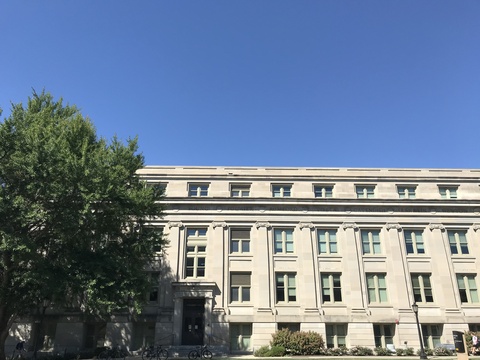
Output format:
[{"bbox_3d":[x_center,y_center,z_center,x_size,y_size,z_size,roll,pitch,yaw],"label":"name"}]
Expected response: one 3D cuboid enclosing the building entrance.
[{"bbox_3d":[-3.796,11.521,31.703,1.746,3.561,0.500,1,-22,-1],"label":"building entrance"}]

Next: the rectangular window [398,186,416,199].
[{"bbox_3d":[14.921,1.113,34.606,1.530,1.030,0.250,0,-20,0],"label":"rectangular window"}]

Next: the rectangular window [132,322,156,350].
[{"bbox_3d":[-7.433,12.060,29.963,1.460,1.990,0.250,0,-20,0],"label":"rectangular window"}]

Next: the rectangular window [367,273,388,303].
[{"bbox_3d":[12.762,10.042,36.047,1.930,2.760,0.200,1,-22,-1],"label":"rectangular window"}]

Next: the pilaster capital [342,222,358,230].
[{"bbox_3d":[9.332,3.931,32.815,1.110,0.570,0.450,0,-20,0],"label":"pilaster capital"}]

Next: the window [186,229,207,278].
[{"bbox_3d":[-3.681,6.081,32.325,1.560,4.100,0.250,0,-20,0],"label":"window"}]

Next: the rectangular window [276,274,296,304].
[{"bbox_3d":[3.981,9.137,33.066,1.826,2.428,0.300,1,-22,-1],"label":"rectangular window"}]

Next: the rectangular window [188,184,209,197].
[{"bbox_3d":[-3.680,0.932,34.504,1.530,1.030,0.250,0,-20,0],"label":"rectangular window"}]

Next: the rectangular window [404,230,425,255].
[{"bbox_3d":[16.970,6.068,37.769,1.880,2.520,0.200,1,-22,-1],"label":"rectangular window"}]

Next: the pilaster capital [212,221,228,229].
[{"bbox_3d":[-1.797,3.987,34.469,1.292,0.663,0.400,1,-22,-1],"label":"pilaster capital"}]

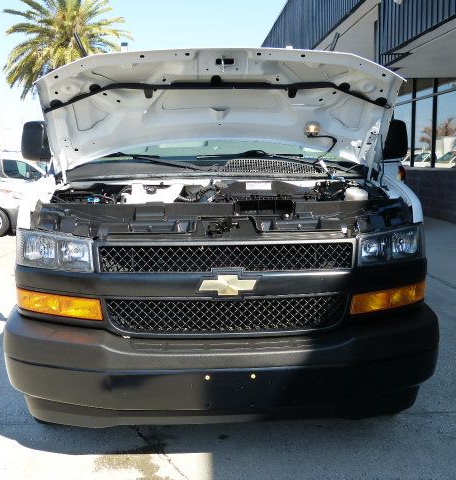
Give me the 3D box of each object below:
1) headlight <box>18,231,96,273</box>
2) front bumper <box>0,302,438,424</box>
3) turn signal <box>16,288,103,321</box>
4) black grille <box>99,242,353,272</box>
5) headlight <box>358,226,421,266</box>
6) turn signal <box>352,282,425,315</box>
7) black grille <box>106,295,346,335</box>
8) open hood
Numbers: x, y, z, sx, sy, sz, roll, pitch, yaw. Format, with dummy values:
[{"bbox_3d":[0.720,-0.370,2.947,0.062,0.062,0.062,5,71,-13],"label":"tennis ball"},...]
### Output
[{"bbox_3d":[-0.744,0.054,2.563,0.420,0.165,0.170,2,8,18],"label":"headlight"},{"bbox_3d":[-0.002,0.520,2.589,1.920,0.440,0.440,-1,8,-3],"label":"front bumper"},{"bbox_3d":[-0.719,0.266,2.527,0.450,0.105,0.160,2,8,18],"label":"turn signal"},{"bbox_3d":[-0.002,0.068,2.447,1.040,0.120,0.090,-1,8,-3],"label":"black grille"},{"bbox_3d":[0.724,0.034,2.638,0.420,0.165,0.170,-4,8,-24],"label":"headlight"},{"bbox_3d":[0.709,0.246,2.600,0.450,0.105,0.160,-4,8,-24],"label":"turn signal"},{"bbox_3d":[0.002,0.283,2.436,0.970,0.160,0.090,-1,8,-3],"label":"black grille"},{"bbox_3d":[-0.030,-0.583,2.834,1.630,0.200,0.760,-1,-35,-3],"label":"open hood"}]

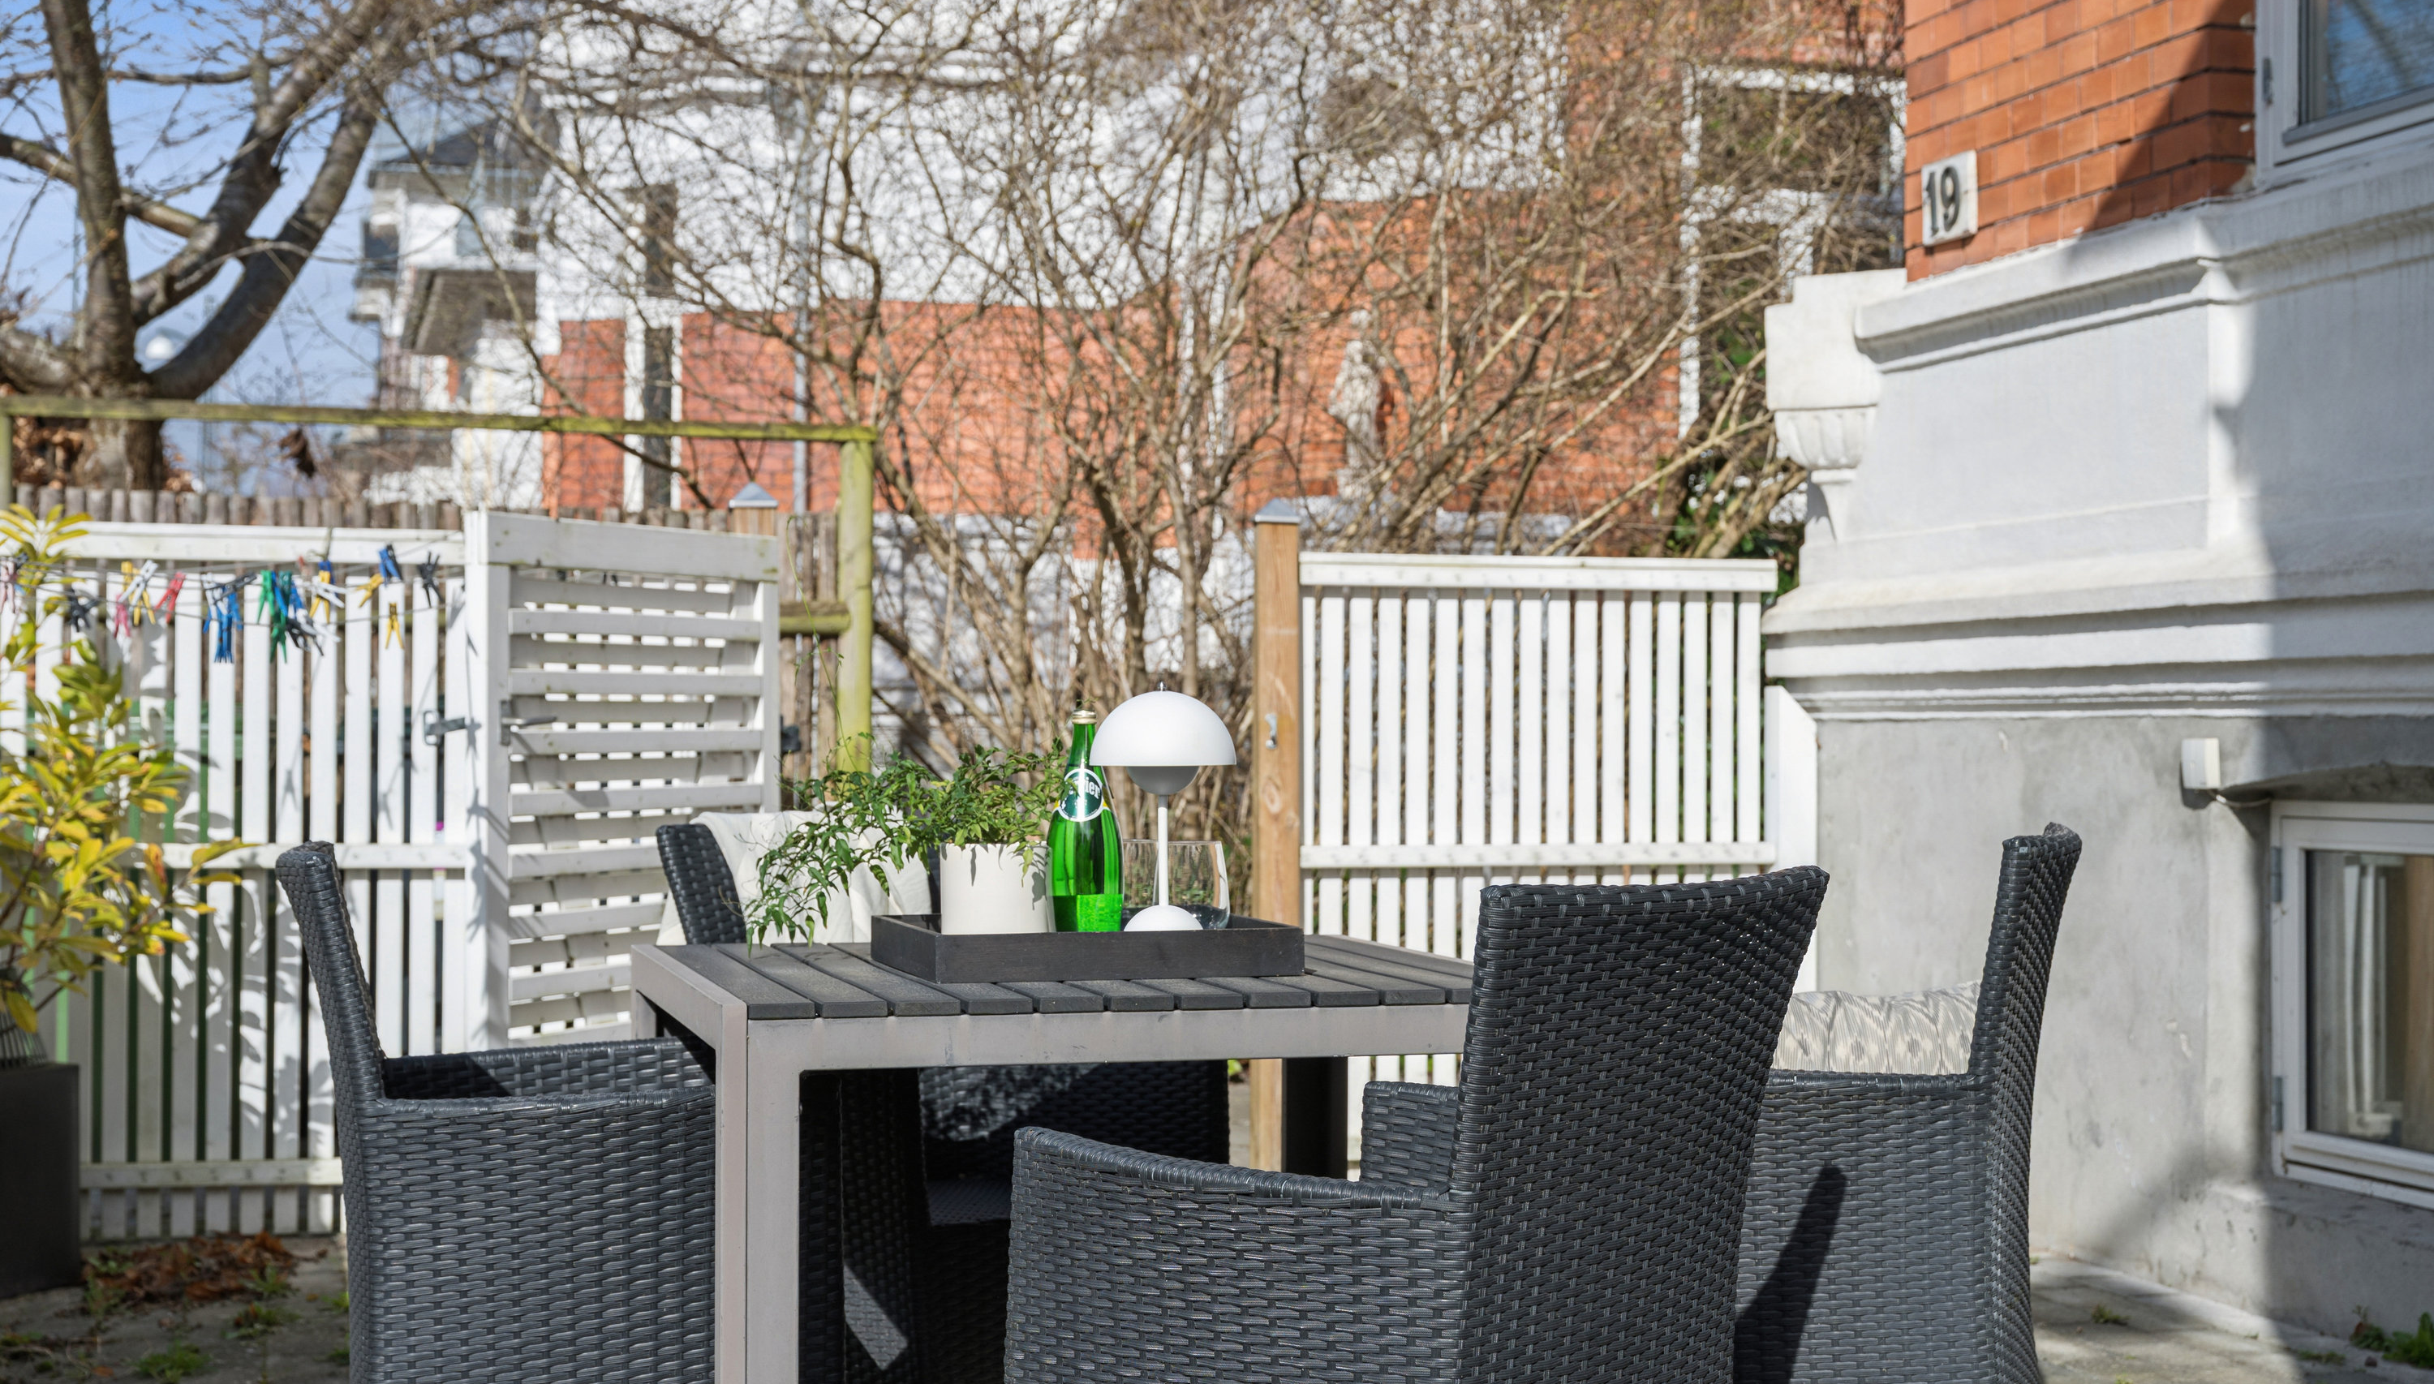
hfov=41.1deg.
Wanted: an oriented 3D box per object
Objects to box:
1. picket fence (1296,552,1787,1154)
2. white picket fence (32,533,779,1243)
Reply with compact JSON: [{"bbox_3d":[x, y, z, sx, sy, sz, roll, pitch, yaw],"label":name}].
[{"bbox_3d":[0.694,0.368,6.880,1.090,1.340,0.060,0,-1,-15],"label":"picket fence"},{"bbox_3d":[-1.450,0.345,5.930,1.450,1.360,0.820,0,-1,-15],"label":"white picket fence"}]

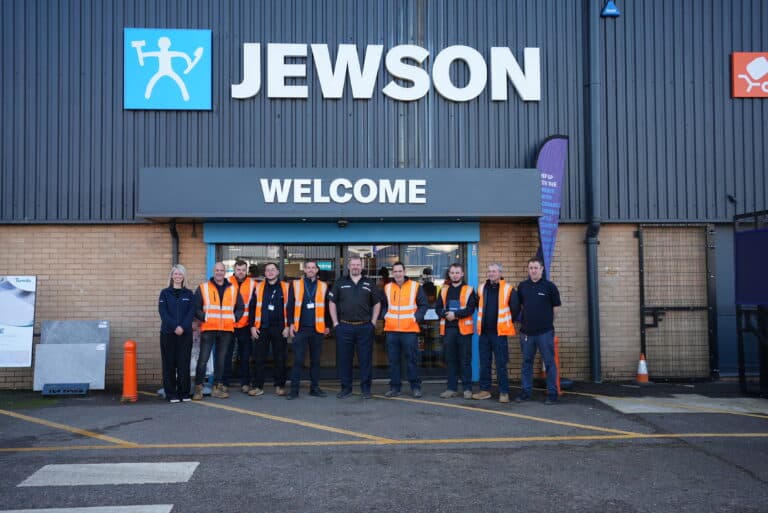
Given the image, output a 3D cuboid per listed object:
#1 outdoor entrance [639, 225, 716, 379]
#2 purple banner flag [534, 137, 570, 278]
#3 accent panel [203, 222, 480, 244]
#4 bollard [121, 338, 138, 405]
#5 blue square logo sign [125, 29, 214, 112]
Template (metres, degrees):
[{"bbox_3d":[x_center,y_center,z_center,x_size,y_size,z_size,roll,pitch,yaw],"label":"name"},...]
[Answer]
[{"bbox_3d":[4.303,0.664,10.990,1.120,2.290,0.100,0,-2,-4],"label":"outdoor entrance"},{"bbox_3d":[2.390,0.049,10.620,0.500,3.530,0.120,0,-2,-1],"label":"purple banner flag"},{"bbox_3d":[-0.586,-0.333,10.745,3.940,0.300,0.120,0,-2,-4],"label":"accent panel"},{"bbox_3d":[-3.185,1.432,9.373,0.180,0.770,0.180,0,-2,-4],"label":"bollard"},{"bbox_3d":[-3.046,-2.639,10.594,1.210,1.150,0.100,0,-2,-4],"label":"blue square logo sign"}]

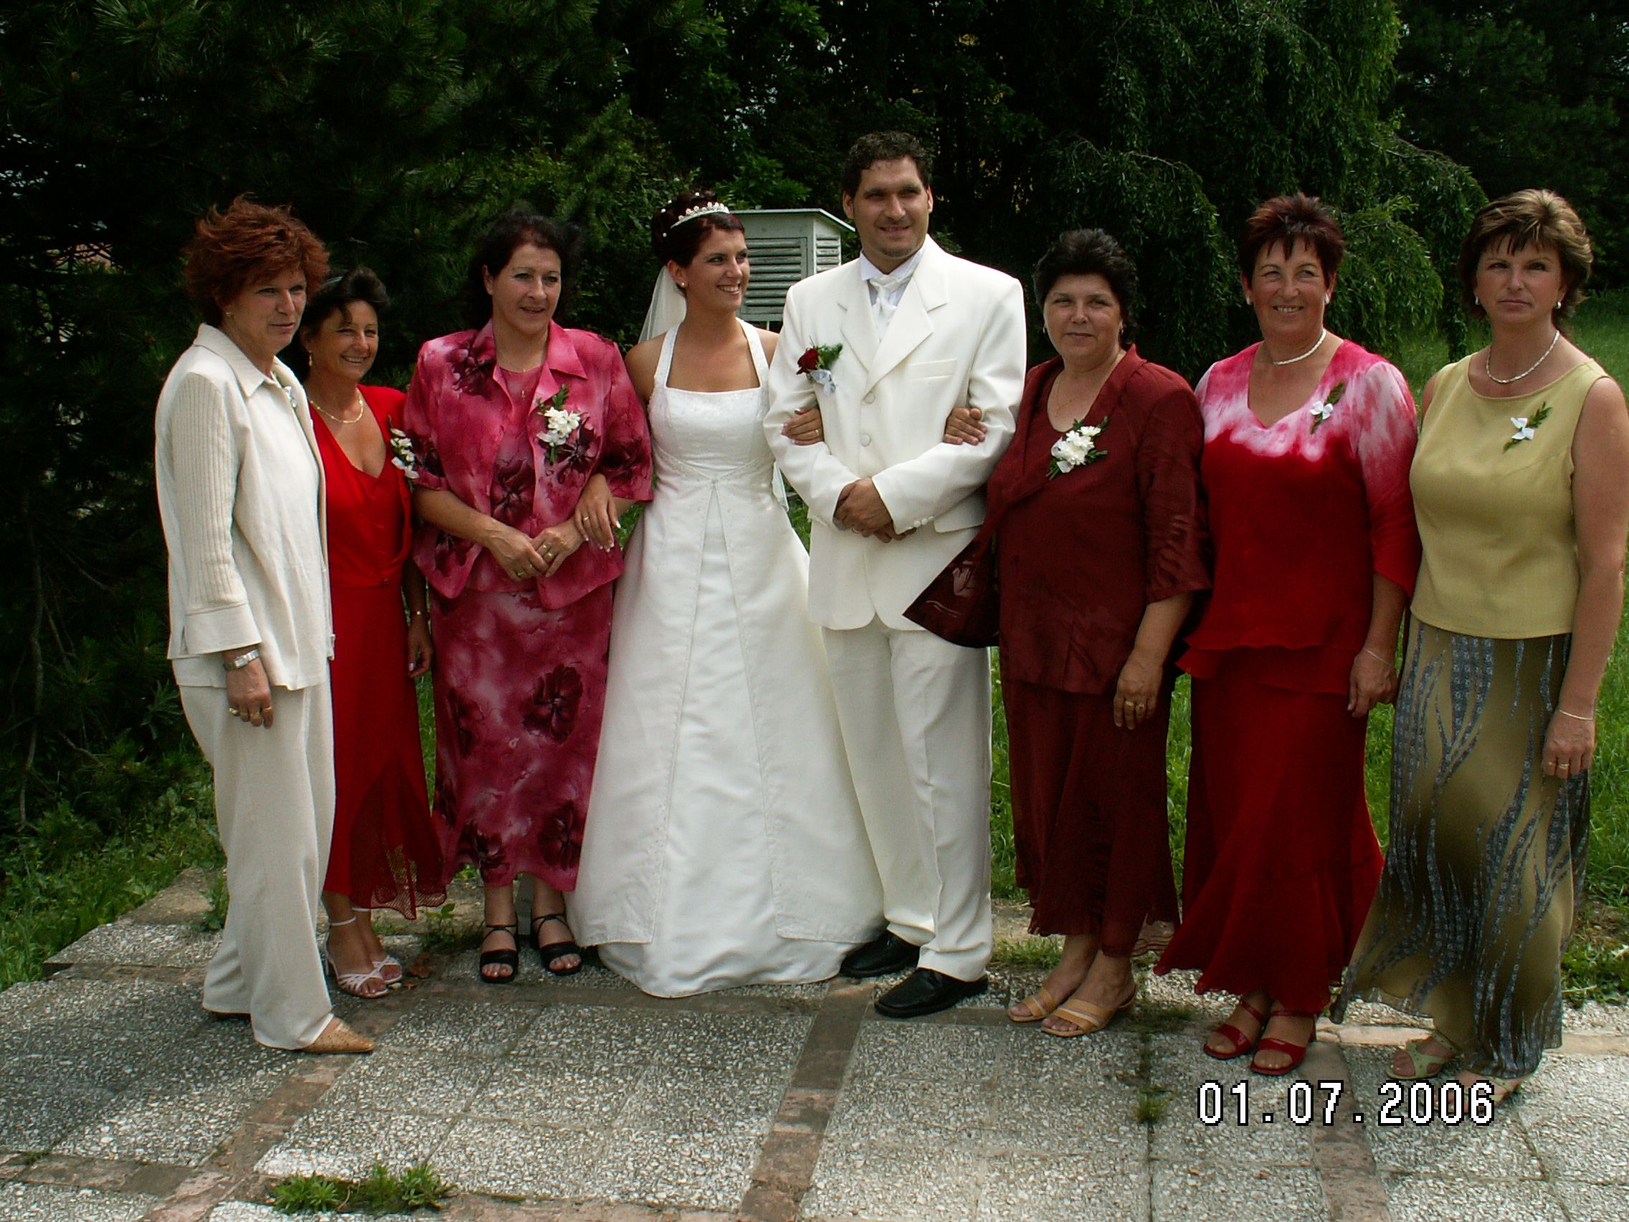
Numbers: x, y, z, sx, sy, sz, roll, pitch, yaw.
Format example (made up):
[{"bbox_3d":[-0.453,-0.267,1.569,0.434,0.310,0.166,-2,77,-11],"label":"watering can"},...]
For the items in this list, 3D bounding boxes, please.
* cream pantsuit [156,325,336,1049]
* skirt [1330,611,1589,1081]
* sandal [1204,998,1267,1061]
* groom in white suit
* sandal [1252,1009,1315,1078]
[{"bbox_3d":[-1.150,0.151,3.827,0.360,1.449,0.440,7,12,33],"label":"cream pantsuit"},{"bbox_3d":[1.268,0.455,3.673,0.470,0.877,0.420,6,12,31],"label":"skirt"},{"bbox_3d":[0.890,0.838,3.904,0.090,0.100,0.230,8,13,36],"label":"sandal"},{"bbox_3d":[0.171,-0.065,3.990,0.550,1.847,0.380,4,11,23],"label":"groom in white suit"},{"bbox_3d":[0.951,0.860,3.812,0.085,0.095,0.225,7,12,34],"label":"sandal"}]

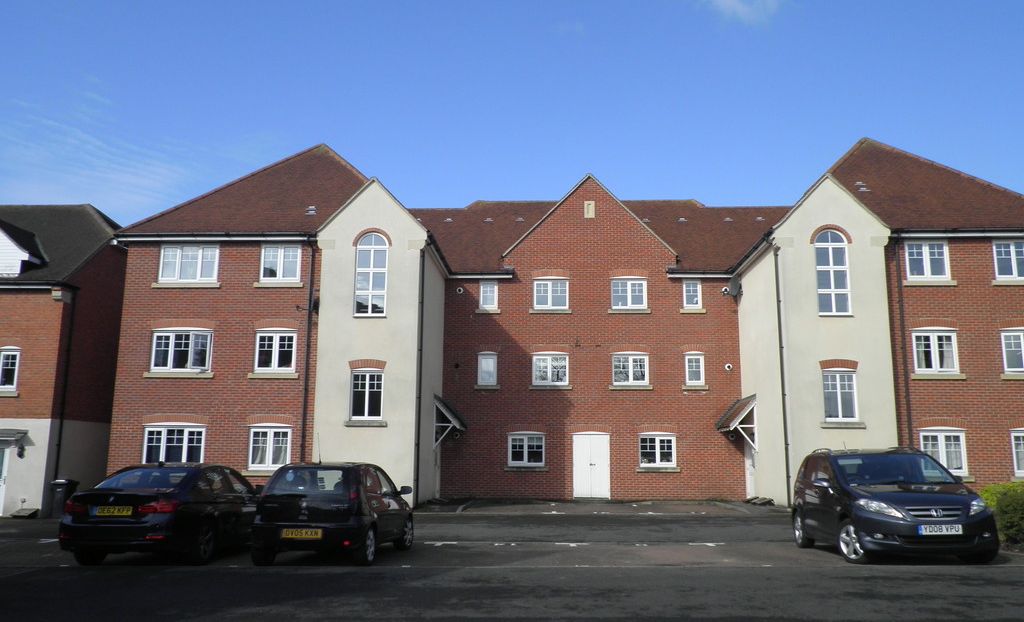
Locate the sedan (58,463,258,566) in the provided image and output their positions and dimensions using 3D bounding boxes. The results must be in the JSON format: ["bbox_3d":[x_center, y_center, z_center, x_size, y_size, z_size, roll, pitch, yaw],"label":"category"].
[{"bbox_3d":[-5.185,3.138,12.631,1.850,1.440,4.624,0,-11,1],"label":"sedan"}]

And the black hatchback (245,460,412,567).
[{"bbox_3d":[-2.633,3.095,12.541,1.690,1.450,3.839,0,-11,5],"label":"black hatchback"}]

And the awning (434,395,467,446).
[{"bbox_3d":[-1.832,3.535,25.204,0.930,1.720,2.150,0,-10,3],"label":"awning"}]

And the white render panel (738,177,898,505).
[{"bbox_3d":[8.841,1.066,23.615,3.060,9.170,4.600,0,-10,3],"label":"white render panel"}]

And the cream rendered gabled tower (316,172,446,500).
[{"bbox_3d":[-3.857,1.087,24.184,3.080,9.190,4.600,0,-10,3],"label":"cream rendered gabled tower"}]

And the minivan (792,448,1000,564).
[{"bbox_3d":[5.790,3.028,12.614,1.840,1.620,4.285,0,-12,4],"label":"minivan"}]

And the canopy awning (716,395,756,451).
[{"bbox_3d":[6.964,3.530,24.909,0.870,1.750,2.050,0,-10,3],"label":"canopy awning"}]

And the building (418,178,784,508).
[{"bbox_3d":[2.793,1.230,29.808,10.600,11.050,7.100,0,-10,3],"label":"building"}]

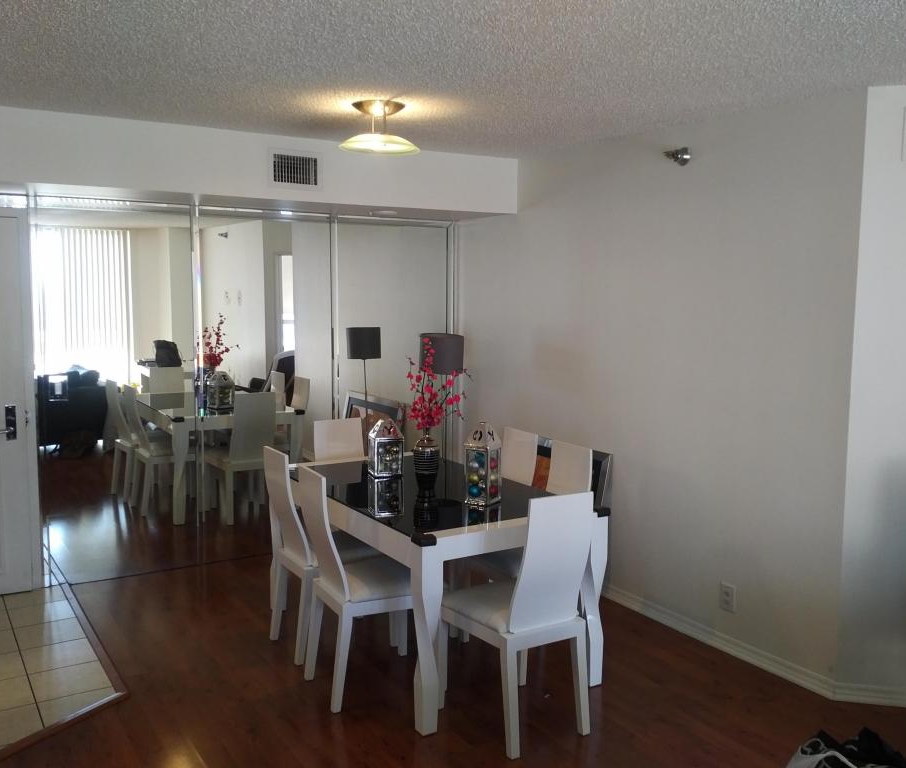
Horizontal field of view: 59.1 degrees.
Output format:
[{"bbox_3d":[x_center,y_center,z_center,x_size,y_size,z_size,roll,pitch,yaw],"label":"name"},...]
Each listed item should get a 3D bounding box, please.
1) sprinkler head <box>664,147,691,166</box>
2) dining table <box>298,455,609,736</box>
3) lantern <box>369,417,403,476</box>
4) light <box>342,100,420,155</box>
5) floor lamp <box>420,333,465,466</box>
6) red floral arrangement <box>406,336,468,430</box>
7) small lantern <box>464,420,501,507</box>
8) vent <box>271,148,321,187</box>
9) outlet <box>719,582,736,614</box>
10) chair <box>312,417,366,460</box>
[{"bbox_3d":[1.073,-1.091,3.828,0.128,0.087,0.087,-4,8,-34],"label":"sprinkler head"},{"bbox_3d":[-0.159,0.882,3.905,0.918,0.781,1.530,-5,8,-37],"label":"dining table"},{"bbox_3d":[-0.349,0.318,4.094,0.138,0.296,0.138,-3,7,-27],"label":"lantern"},{"bbox_3d":[-0.322,-1.108,3.480,0.352,0.209,0.352,0,7,-4],"label":"light"},{"bbox_3d":[-0.067,0.412,5.076,0.281,1.448,0.281,0,7,-4],"label":"floor lamp"},{"bbox_3d":[-0.081,-0.002,3.713,0.275,0.433,0.265,0,7,-4],"label":"red floral arrangement"},{"bbox_3d":[0.134,0.344,3.583,0.120,0.367,0.120,4,8,31],"label":"small lantern"},{"bbox_3d":[-0.830,-1.135,4.237,0.291,0.194,0.031,-3,7,-29],"label":"vent"},{"bbox_3d":[1.308,1.024,3.808,0.014,0.131,0.087,-4,8,-34],"label":"outlet"},{"bbox_3d":[-0.544,0.713,4.536,0.428,0.969,0.490,-5,8,-36],"label":"chair"}]

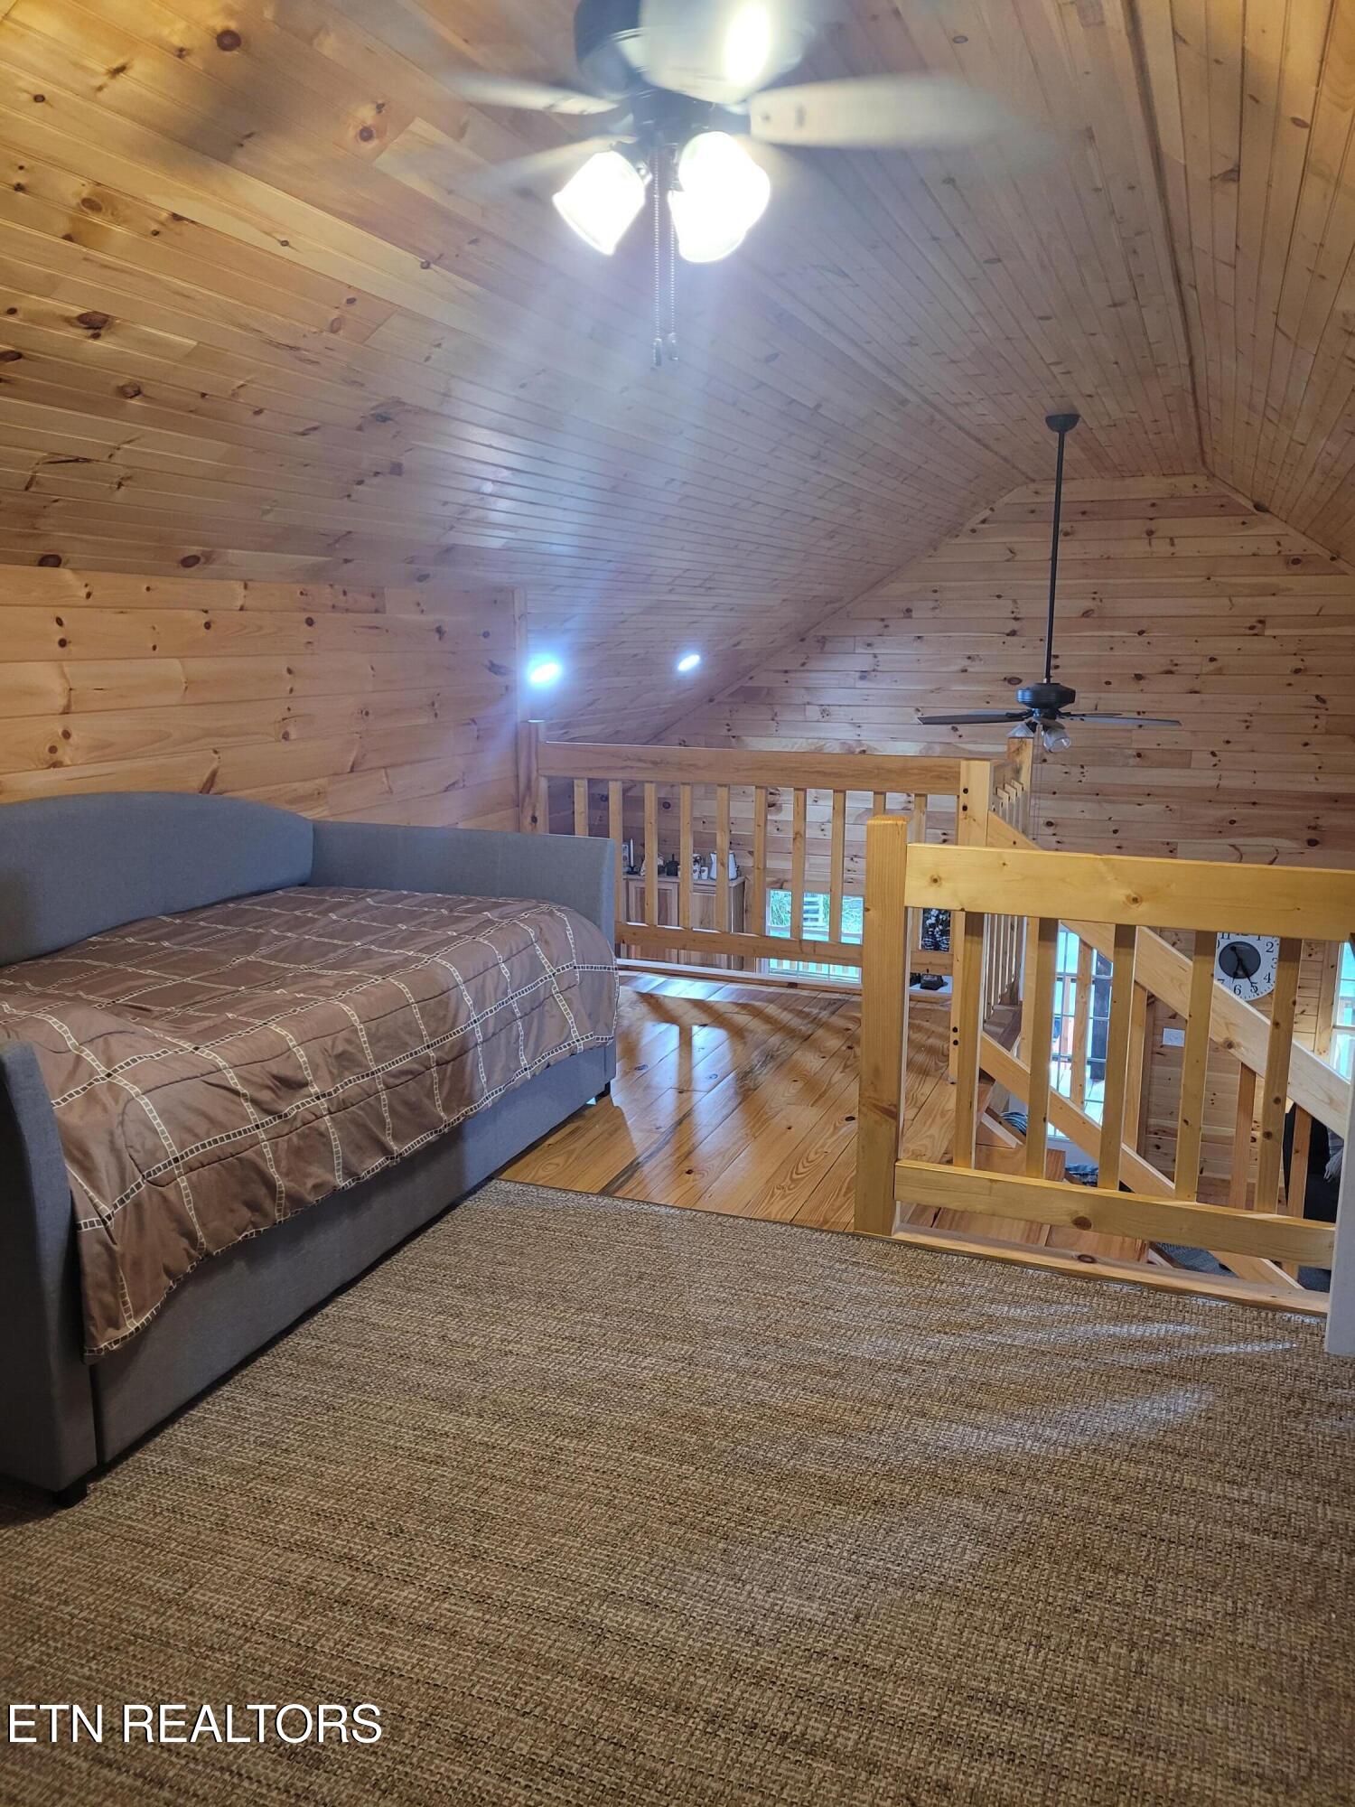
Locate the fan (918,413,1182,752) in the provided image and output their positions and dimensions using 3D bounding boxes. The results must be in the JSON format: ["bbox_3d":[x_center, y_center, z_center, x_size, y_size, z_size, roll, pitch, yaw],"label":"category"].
[{"bbox_3d":[1.833,-1.546,6.605,1.280,1.585,1.280,5,13,21],"label":"fan"}]

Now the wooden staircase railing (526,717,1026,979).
[{"bbox_3d":[0.321,-0.194,5.251,2.020,0.955,0.120,5,13,21],"label":"wooden staircase railing"}]

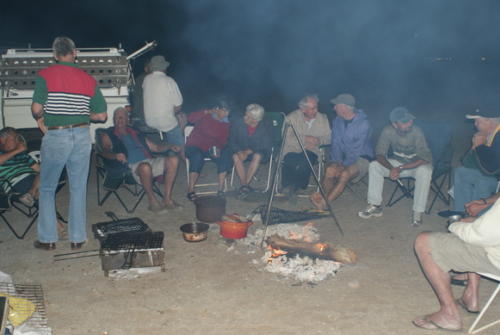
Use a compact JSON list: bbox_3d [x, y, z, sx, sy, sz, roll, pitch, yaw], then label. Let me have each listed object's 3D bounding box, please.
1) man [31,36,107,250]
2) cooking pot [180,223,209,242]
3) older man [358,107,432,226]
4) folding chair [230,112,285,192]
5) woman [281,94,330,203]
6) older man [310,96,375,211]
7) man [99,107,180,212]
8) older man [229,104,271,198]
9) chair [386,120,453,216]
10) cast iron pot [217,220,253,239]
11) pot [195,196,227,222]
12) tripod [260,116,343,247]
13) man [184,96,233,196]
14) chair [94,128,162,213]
[{"bbox_3d":[-1.545,-0.197,4.671,0.620,1.770,0.420,-2,11,-10],"label":"man"},{"bbox_3d":[-0.490,0.593,4.963,0.245,0.110,0.245,0,11,0],"label":"cooking pot"},{"bbox_3d":[1.545,-0.074,5.674,0.620,1.140,0.840,6,13,29],"label":"older man"},{"bbox_3d":[0.100,-0.196,6.909,0.600,0.920,0.620,3,11,14],"label":"folding chair"},{"bbox_3d":[0.660,-0.250,6.501,0.560,1.180,0.850,2,11,12],"label":"woman"},{"bbox_3d":[1.070,-0.215,6.243,0.540,1.210,0.820,8,14,37],"label":"older man"},{"bbox_3d":[-1.235,-0.128,6.101,0.700,1.080,0.950,-11,15,-43],"label":"man"},{"bbox_3d":[-0.005,-0.274,6.735,0.500,1.120,0.720,3,12,17],"label":"older man"},{"bbox_3d":[1.860,-0.021,6.056,0.700,0.900,0.600,10,15,41],"label":"chair"},{"bbox_3d":[-0.148,0.552,5.074,0.335,0.145,0.265,0,11,0],"label":"cast iron pot"},{"bbox_3d":[-0.400,0.416,5.577,0.310,0.215,0.310,0,11,0],"label":"pot"},{"bbox_3d":[0.465,0.083,5.017,0.750,1.090,0.730,0,11,0],"label":"tripod"},{"bbox_3d":[-0.510,-0.261,6.692,0.570,1.130,0.800,-2,11,-12],"label":"man"},{"bbox_3d":[-1.360,-0.040,6.170,0.600,0.880,0.770,7,13,31],"label":"chair"}]

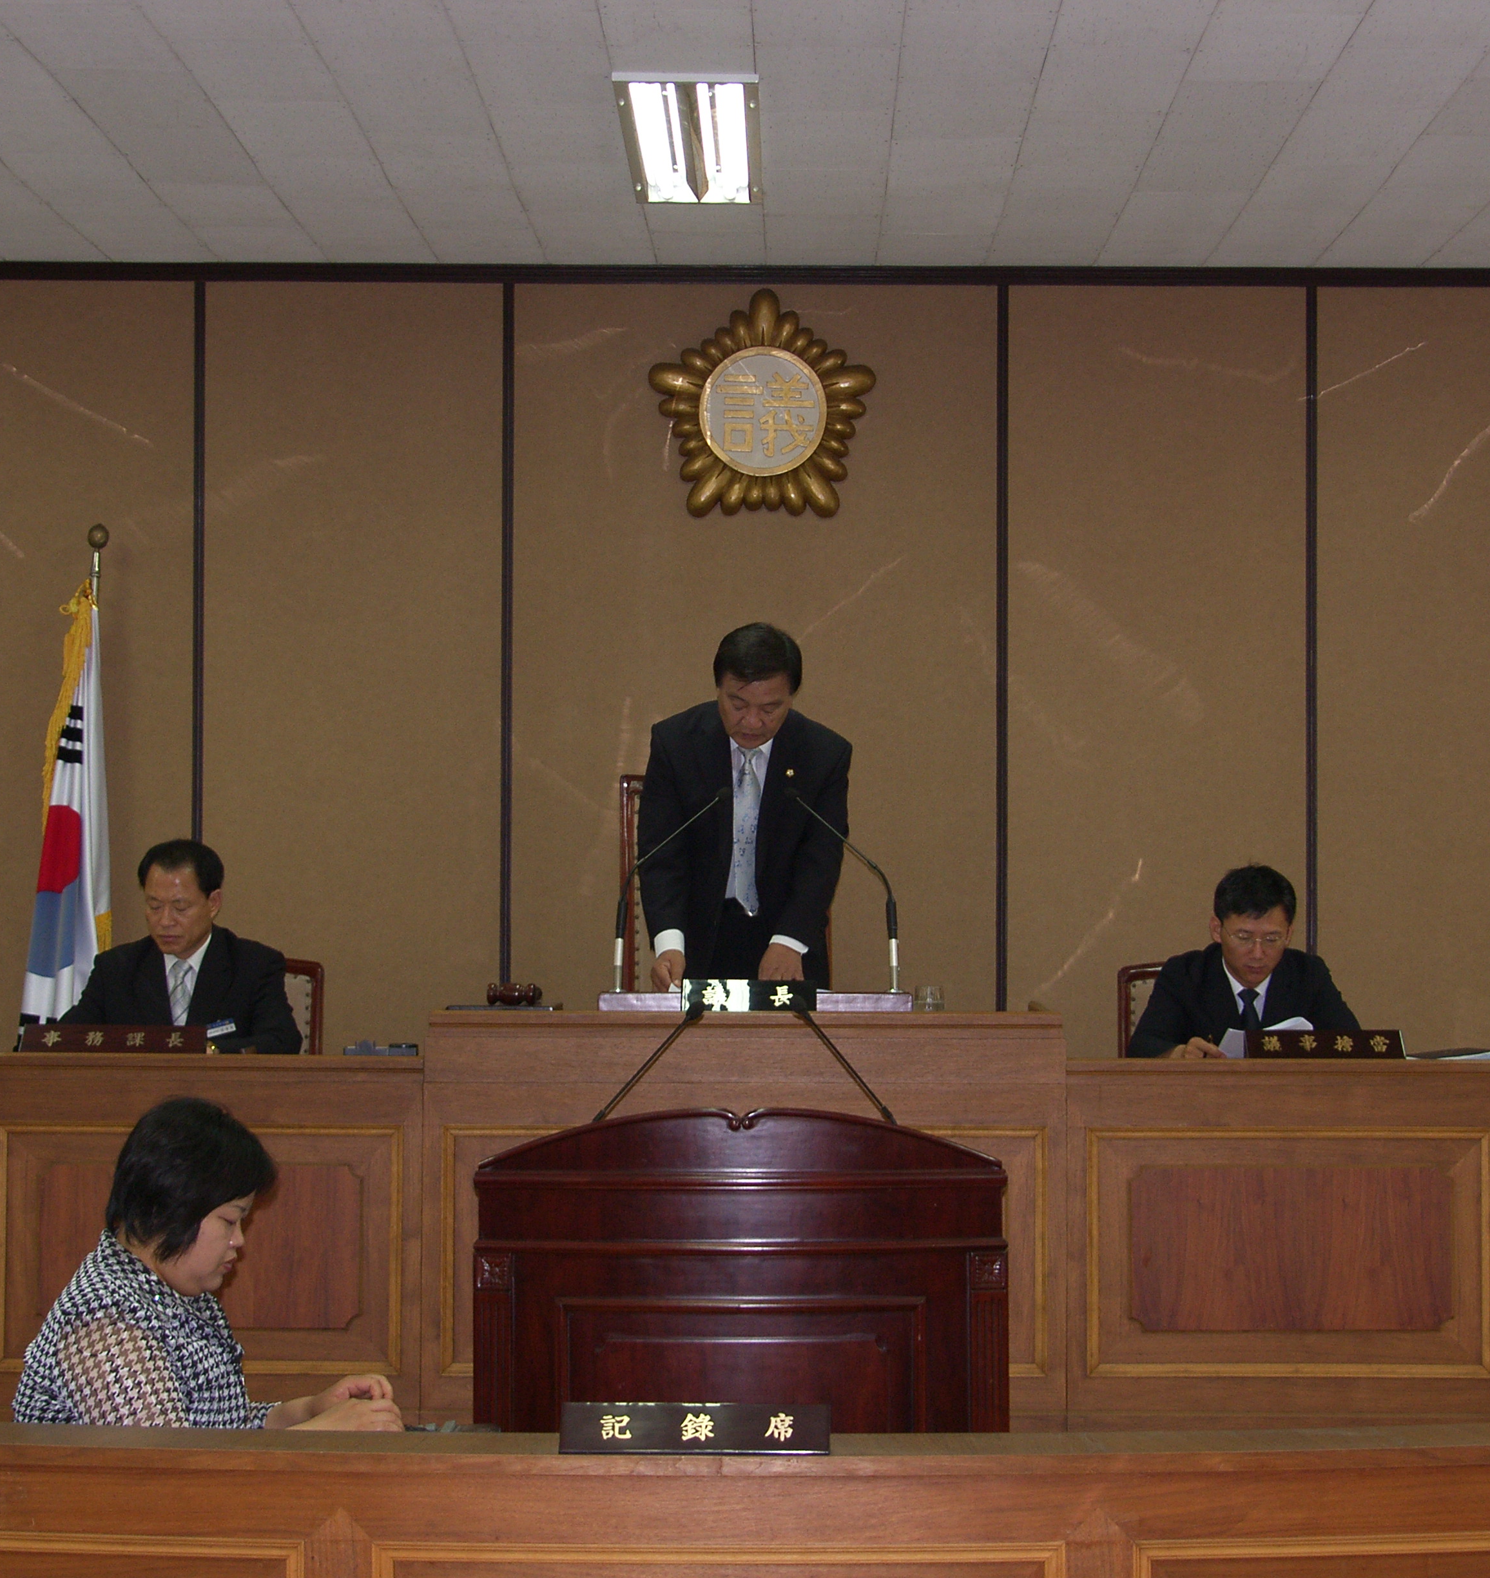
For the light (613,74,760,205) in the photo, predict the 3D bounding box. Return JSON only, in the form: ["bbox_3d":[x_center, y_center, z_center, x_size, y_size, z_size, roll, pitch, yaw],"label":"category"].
[{"bbox_3d":[-0.119,-1.512,8.383,0.310,0.080,1.340,0,-2,1],"label":"light"}]

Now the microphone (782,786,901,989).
[{"bbox_3d":[0.211,0.216,7.865,0.257,0.449,0.090,0,-2,26],"label":"microphone"}]

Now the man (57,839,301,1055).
[{"bbox_3d":[-1.249,0.749,8.023,0.517,1.275,0.680,0,-2,11],"label":"man"}]

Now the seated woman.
[{"bbox_3d":[-0.747,1.063,5.155,0.594,1.253,0.470,0,-2,3],"label":"seated woman"}]

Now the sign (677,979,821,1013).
[{"bbox_3d":[0.011,0.438,7.712,0.286,0.068,0.050,0,-2,1],"label":"sign"}]

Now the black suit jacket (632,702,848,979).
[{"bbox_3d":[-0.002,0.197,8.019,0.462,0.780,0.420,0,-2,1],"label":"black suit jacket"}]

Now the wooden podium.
[{"bbox_3d":[-0.006,1.134,6.372,0.913,1.186,0.600,0,-2,1],"label":"wooden podium"}]

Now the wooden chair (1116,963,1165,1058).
[{"bbox_3d":[1.096,0.898,8.212,0.560,1.010,0.600,0,-2,1],"label":"wooden chair"}]

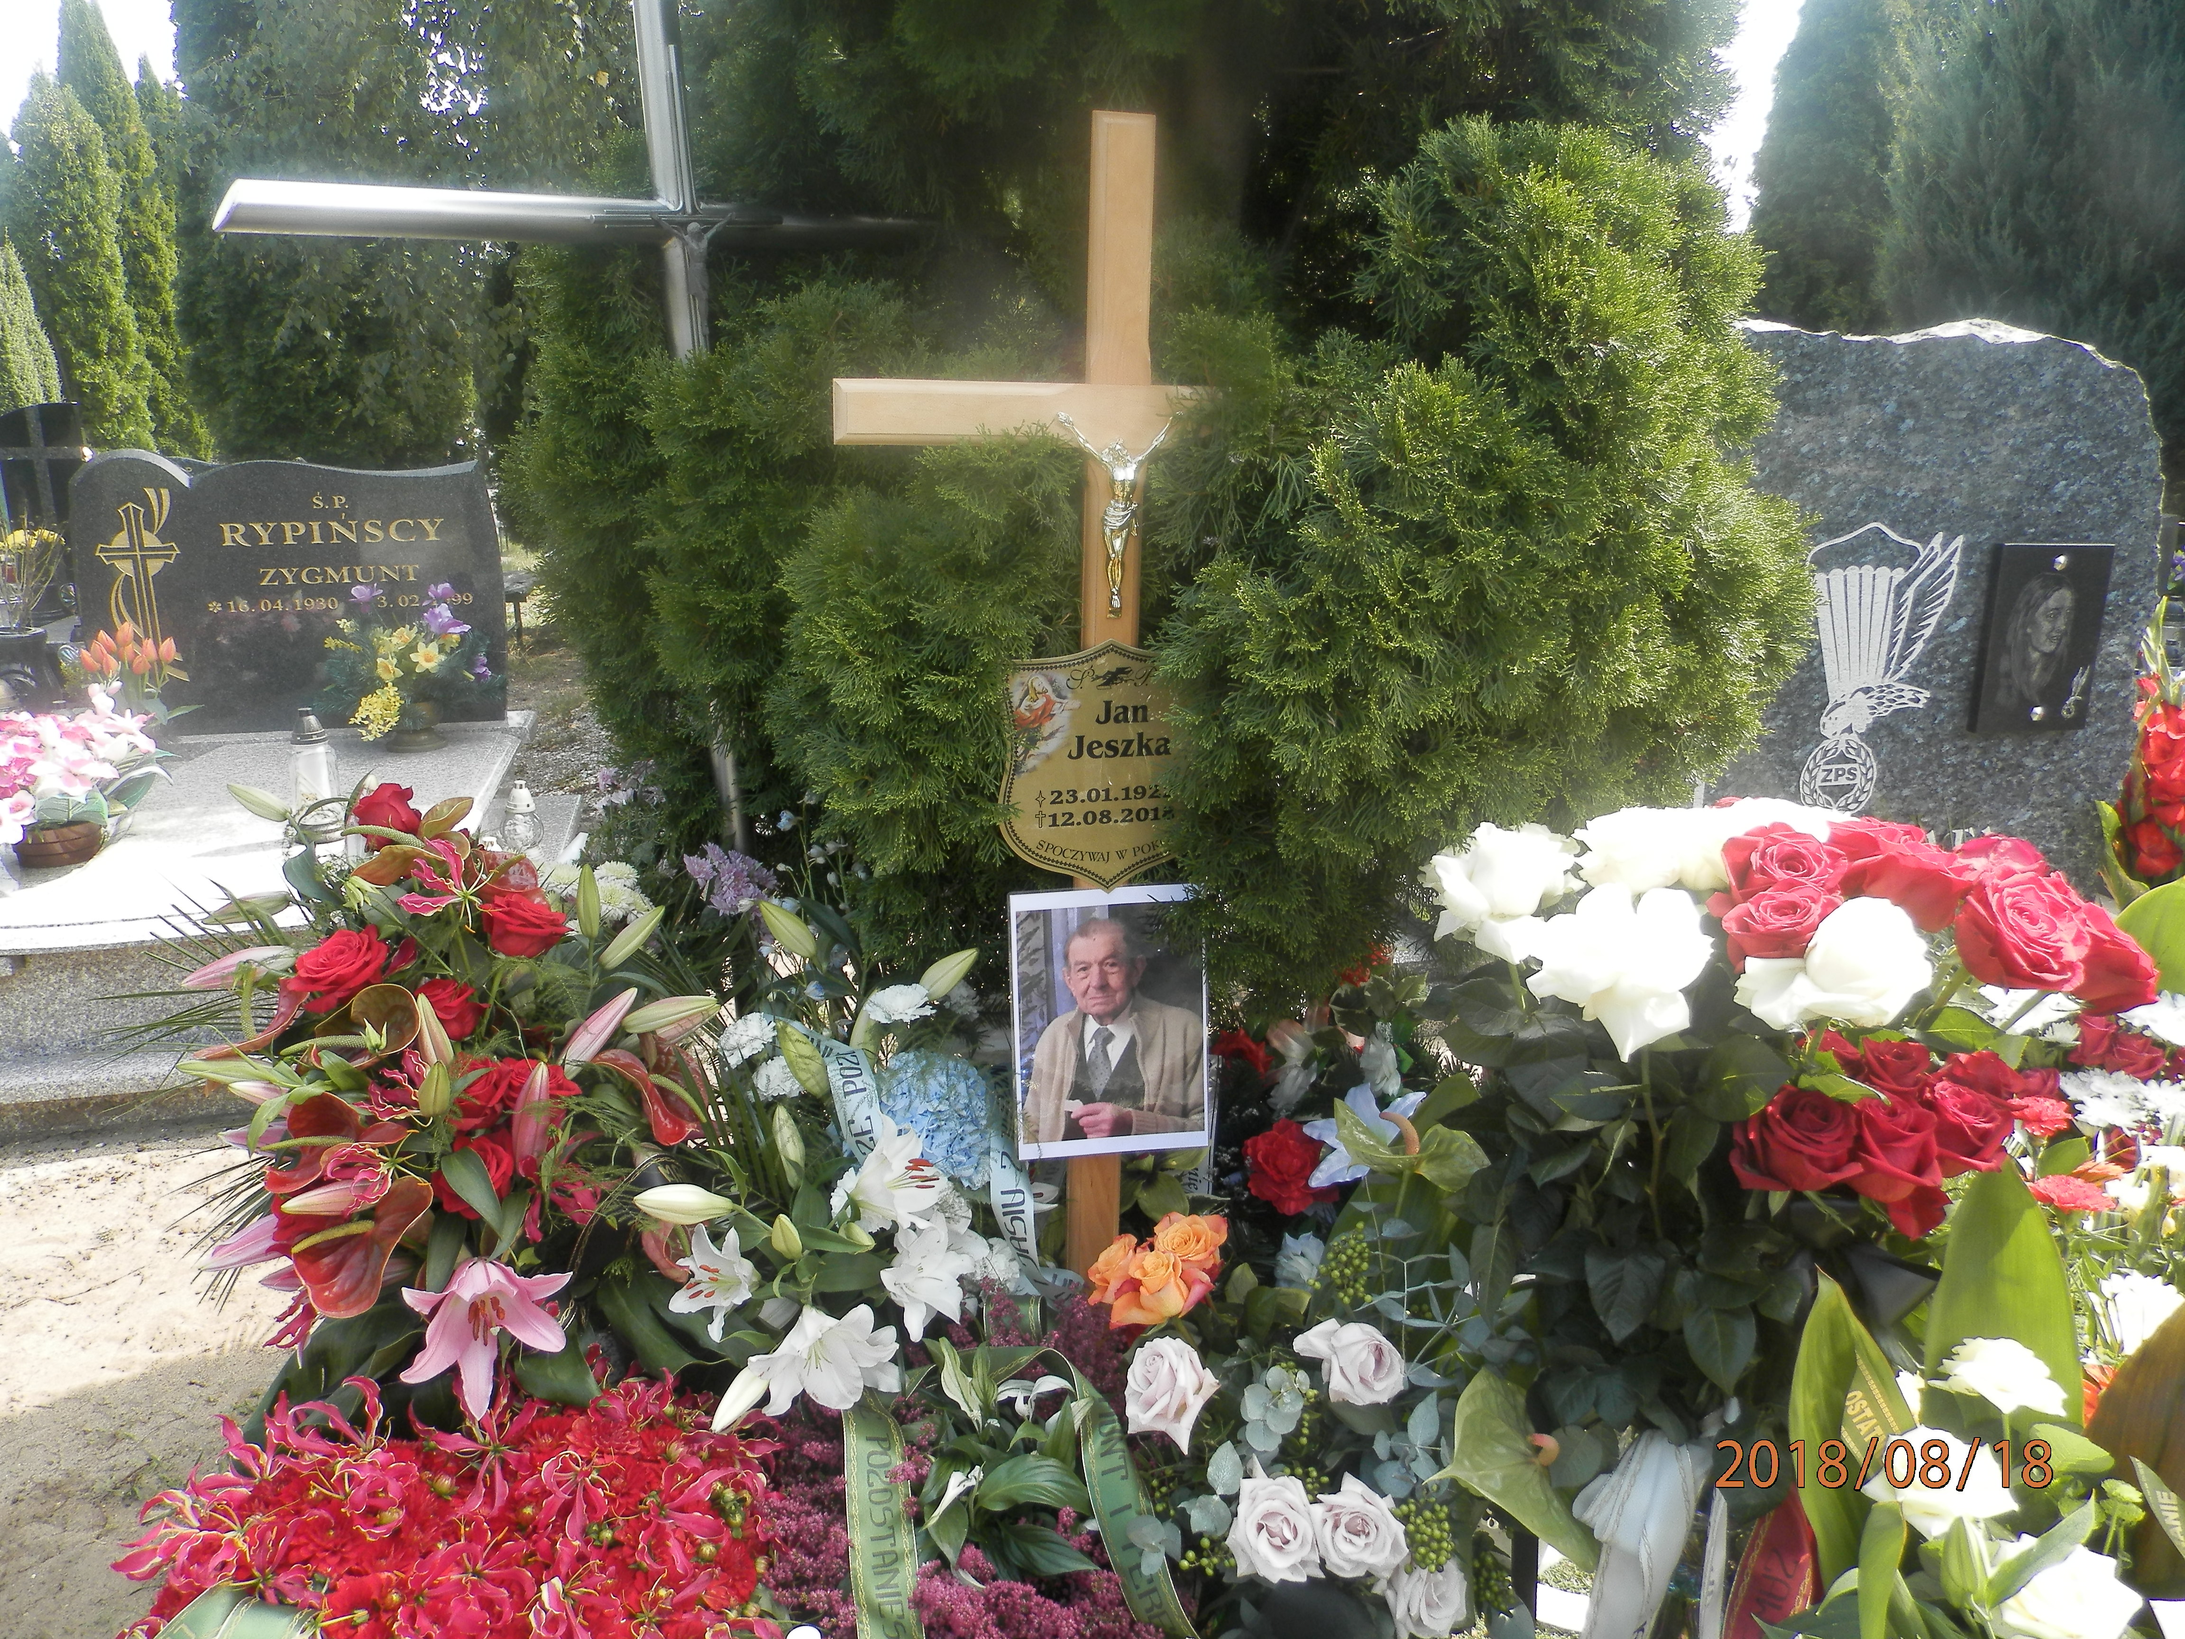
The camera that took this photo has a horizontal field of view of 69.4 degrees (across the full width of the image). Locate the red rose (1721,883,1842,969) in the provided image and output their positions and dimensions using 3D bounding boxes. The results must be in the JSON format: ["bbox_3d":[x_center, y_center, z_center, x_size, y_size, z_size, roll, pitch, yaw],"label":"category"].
[{"bbox_3d":[0.479,0.076,1.100,0.080,0.075,0.065,0,-25,0],"label":"red rose"}]

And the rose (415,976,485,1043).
[{"bbox_3d":[-0.578,0.171,1.420,0.066,0.064,0.058,-6,-14,-20],"label":"rose"}]

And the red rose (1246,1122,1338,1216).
[{"bbox_3d":[0.191,0.339,1.530,0.090,0.092,0.070,0,0,6],"label":"red rose"}]

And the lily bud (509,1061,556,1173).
[{"bbox_3d":[-0.486,0.259,1.370,0.036,0.100,0.036,7,15,-8],"label":"lily bud"}]

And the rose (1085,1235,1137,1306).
[{"bbox_3d":[0.019,0.379,1.330,0.060,0.060,0.060,-17,53,5],"label":"rose"}]

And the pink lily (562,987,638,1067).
[{"bbox_3d":[-0.410,0.173,1.320,0.025,0.090,0.025,40,18,-11],"label":"pink lily"}]

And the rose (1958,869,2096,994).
[{"bbox_3d":[0.696,0.084,1.180,0.100,0.088,0.085,-1,0,-3],"label":"rose"}]

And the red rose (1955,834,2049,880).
[{"bbox_3d":[0.691,0.037,1.200,0.077,0.063,0.072,-2,61,-8],"label":"red rose"}]

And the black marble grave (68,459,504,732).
[{"bbox_3d":[-2.362,-0.676,4.678,1.150,0.800,0.090,-4,16,-14],"label":"black marble grave"}]

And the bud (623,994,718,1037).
[{"bbox_3d":[-0.361,0.167,1.350,0.090,0.030,0.030,-12,18,18],"label":"bud"}]

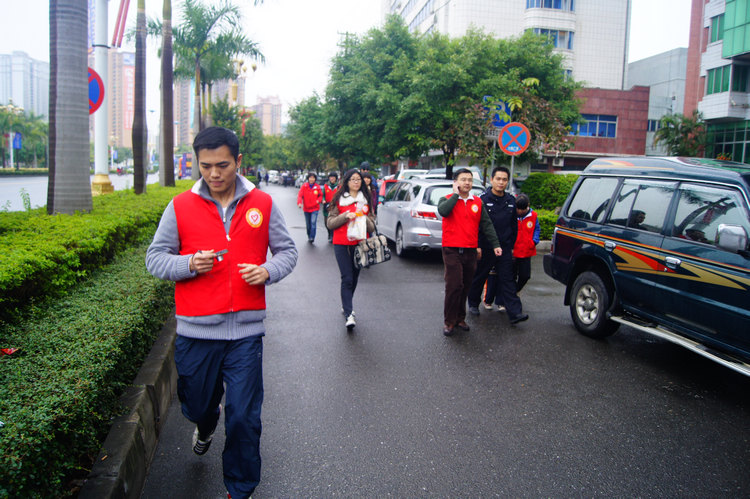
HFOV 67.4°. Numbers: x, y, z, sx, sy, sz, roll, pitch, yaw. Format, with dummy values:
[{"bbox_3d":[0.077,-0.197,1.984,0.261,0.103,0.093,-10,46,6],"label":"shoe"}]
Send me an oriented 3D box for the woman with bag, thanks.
[{"bbox_3d":[-0.243,0.001,5.945,0.520,1.660,0.450,1,7,-11],"label":"woman with bag"}]

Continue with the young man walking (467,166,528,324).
[{"bbox_3d":[1.489,-0.062,6.595,0.550,1.750,0.550,2,7,-3],"label":"young man walking"}]

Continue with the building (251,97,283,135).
[{"bbox_3d":[-101.736,-106.069,524.575,26.000,71.584,24.000,0,8,-17],"label":"building"}]

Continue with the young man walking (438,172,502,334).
[{"bbox_3d":[0.970,0.021,5.914,0.580,1.720,0.420,2,7,-5],"label":"young man walking"}]

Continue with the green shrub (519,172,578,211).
[{"bbox_3d":[4.917,-1.268,15.609,2.000,1.698,1.600,4,7,11],"label":"green shrub"}]

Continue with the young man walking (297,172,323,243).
[{"bbox_3d":[-1.583,-1.032,13.748,0.600,1.610,0.450,1,7,-9],"label":"young man walking"}]

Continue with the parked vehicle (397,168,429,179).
[{"bbox_3d":[1.218,-2.294,22.691,1.750,1.750,4.400,2,7,-3],"label":"parked vehicle"}]

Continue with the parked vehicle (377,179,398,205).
[{"bbox_3d":[0.636,-1.522,18.755,1.700,1.470,4.400,1,7,-9],"label":"parked vehicle"}]

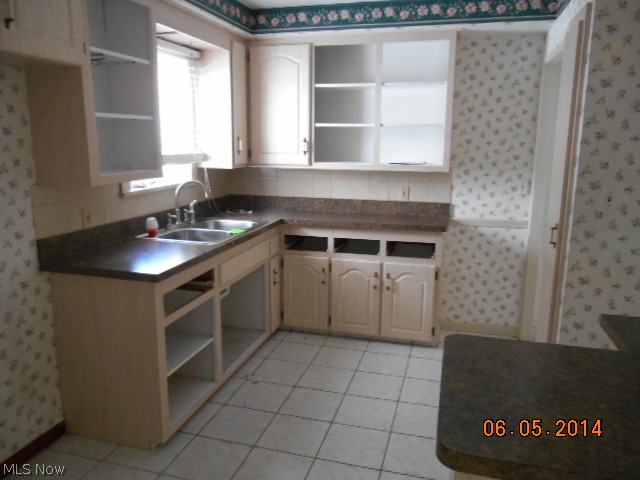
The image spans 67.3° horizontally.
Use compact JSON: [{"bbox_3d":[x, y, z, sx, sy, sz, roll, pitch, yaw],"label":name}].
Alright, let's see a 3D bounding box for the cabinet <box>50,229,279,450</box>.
[{"bbox_3d":[-0.790,0.426,3.053,0.598,0.861,1.613,3,12,16],"label":"cabinet"}]

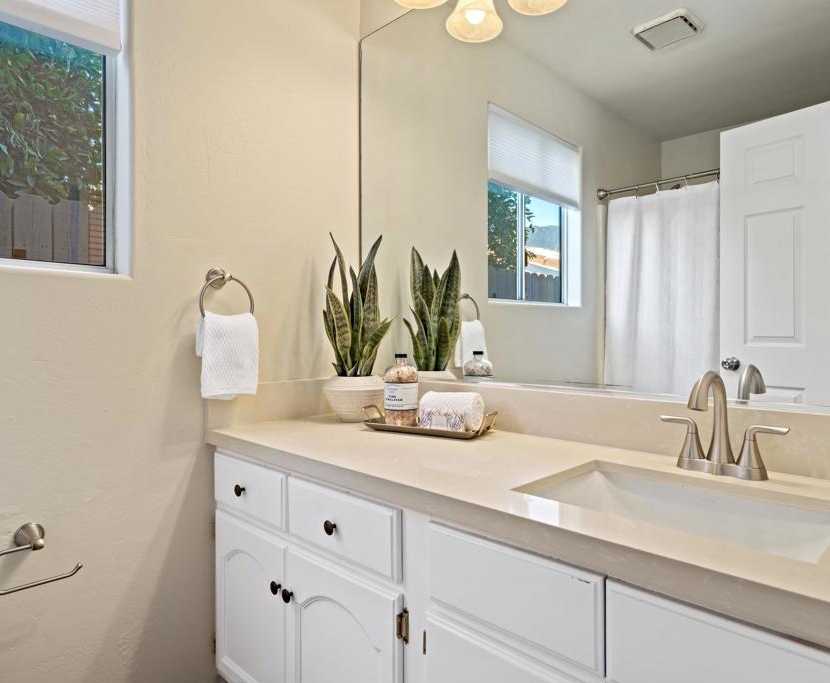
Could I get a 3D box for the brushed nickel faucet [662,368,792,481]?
[{"bbox_3d":[0.537,0.152,0.983,0.219,0.195,0.175,1,1,45],"label":"brushed nickel faucet"}]

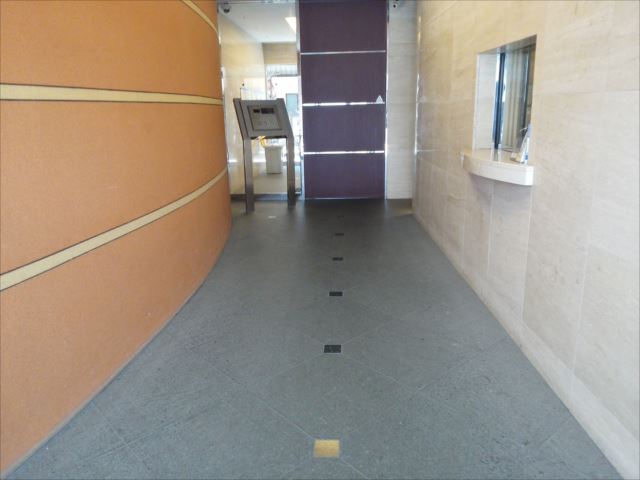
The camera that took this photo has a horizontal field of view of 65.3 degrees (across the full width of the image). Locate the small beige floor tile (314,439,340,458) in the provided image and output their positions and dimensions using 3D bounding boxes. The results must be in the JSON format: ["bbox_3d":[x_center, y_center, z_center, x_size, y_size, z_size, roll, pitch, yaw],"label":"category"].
[{"bbox_3d":[0.030,0.853,2.031,0.101,0.012,0.103,0,15,3],"label":"small beige floor tile"}]

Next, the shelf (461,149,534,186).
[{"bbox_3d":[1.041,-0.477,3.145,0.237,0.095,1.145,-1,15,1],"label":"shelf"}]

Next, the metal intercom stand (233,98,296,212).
[{"bbox_3d":[-0.713,-1.117,6.566,0.750,1.420,0.290,-11,18,-33],"label":"metal intercom stand"}]

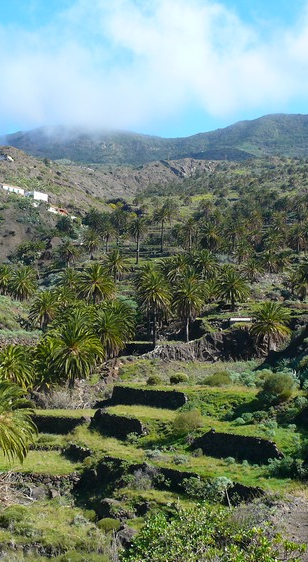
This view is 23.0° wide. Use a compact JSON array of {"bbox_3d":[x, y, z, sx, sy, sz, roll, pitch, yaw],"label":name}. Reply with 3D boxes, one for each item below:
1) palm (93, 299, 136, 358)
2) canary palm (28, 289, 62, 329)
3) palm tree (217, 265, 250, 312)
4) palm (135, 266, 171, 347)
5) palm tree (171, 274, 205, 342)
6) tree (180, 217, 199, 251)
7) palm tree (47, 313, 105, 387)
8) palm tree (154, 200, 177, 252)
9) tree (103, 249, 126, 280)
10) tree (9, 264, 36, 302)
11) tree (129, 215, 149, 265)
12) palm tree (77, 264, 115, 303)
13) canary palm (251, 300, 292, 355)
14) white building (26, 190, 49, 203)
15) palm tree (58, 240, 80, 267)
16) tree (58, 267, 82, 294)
[{"bbox_3d":[-5.925,7.229,113.000,6.186,8.645,6.186,0,-2,0],"label":"palm"},{"bbox_3d":[-20.896,5.308,145.000,6.216,7.555,6.216,0,-2,0],"label":"canary palm"},{"bbox_3d":[14.560,1.370,138.000,6.010,8.740,5.830,0,0,0],"label":"palm tree"},{"bbox_3d":[-0.045,4.733,138.000,6.280,14.381,6.280,0,-2,0],"label":"palm"},{"bbox_3d":[6.460,5.150,142.000,6.370,12.740,6.370,0,3,0],"label":"palm tree"},{"bbox_3d":[11.140,-14.760,238.000,5.650,10.360,5.650,0,3,0],"label":"tree"},{"bbox_3d":[-8.180,7.390,80.000,6.120,8.130,5.940,0,0,0],"label":"palm tree"},{"bbox_3d":[3.120,-16.320,225.000,6.530,15.730,6.530,0,3,0],"label":"palm tree"},{"bbox_3d":[-10.091,-4.089,200.000,6.200,8.442,6.200,0,-2,0],"label":"tree"},{"bbox_3d":[-30.760,0.470,178.000,6.810,8.220,6.810,0,3,0],"label":"tree"},{"bbox_3d":[-5.009,-13.331,245.000,6.787,15.997,6.787,0,-2,0],"label":"tree"},{"bbox_3d":[-9.250,0.560,122.000,6.120,7.080,5.930,0,0,0],"label":"palm tree"},{"bbox_3d":[18.900,7.540,123.000,6.810,8.760,6.810,0,3,0],"label":"canary palm"},{"bbox_3d":[-53.020,-38.450,345.000,9.500,4.400,6.500,0,0,-37],"label":"white building"},{"bbox_3d":[-25.940,-8.116,230.000,6.675,8.040,6.675,0,-2,0],"label":"palm tree"},{"bbox_3d":[-16.080,0.390,146.000,5.780,6.360,5.600,0,0,0],"label":"tree"}]

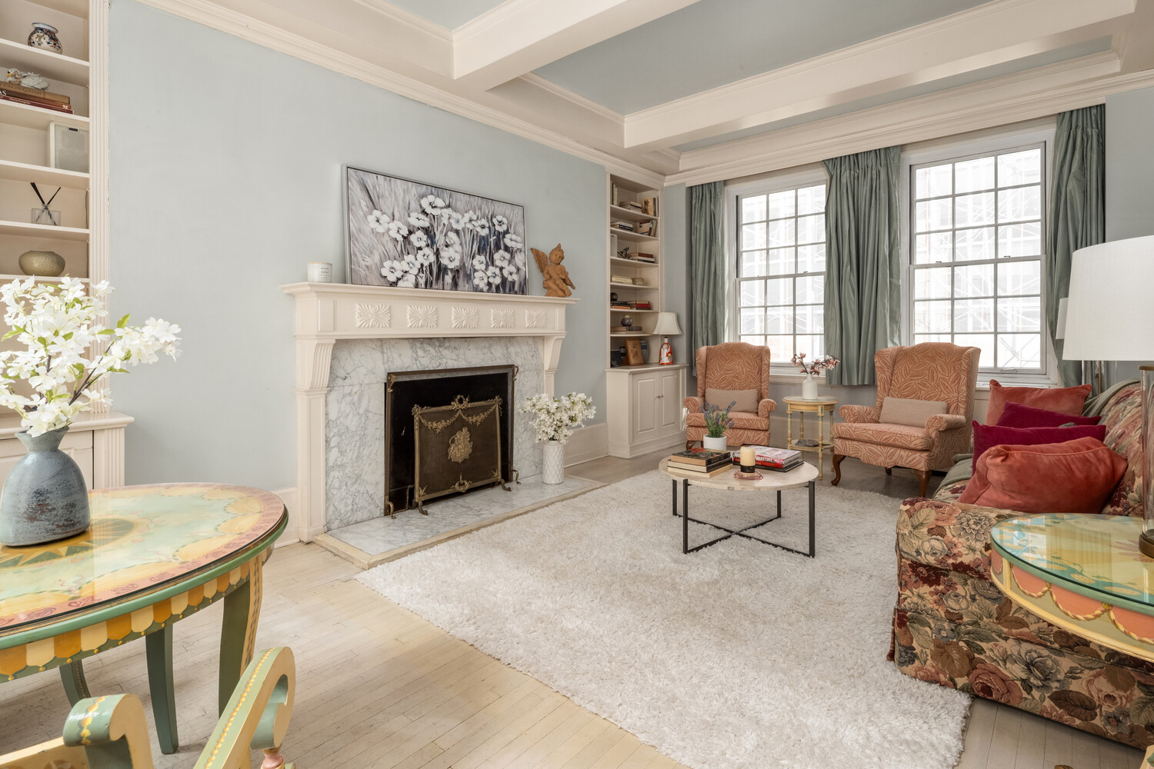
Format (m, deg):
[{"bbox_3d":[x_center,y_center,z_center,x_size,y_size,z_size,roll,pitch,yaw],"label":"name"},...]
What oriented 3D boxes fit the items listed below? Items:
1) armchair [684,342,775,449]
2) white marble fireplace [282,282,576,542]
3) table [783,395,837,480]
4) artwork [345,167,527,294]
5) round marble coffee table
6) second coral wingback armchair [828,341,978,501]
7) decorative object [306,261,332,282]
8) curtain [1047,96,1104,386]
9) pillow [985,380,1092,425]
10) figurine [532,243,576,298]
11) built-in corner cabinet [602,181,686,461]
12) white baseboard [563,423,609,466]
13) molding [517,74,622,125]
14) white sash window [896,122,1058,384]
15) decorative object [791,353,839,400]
[{"bbox_3d":[1.428,0.151,5.033,0.760,1.070,0.820,1,3,20],"label":"armchair"},{"bbox_3d":[-0.803,0.105,3.700,0.340,1.430,2.090,3,5,41],"label":"white marble fireplace"},{"bbox_3d":[1.940,0.435,4.510,0.467,0.615,0.467,-2,4,-24],"label":"table"},{"bbox_3d":[-0.897,-0.996,3.804,0.060,0.760,1.489,-7,-4,43],"label":"artwork"},{"bbox_3d":[0.900,0.654,3.100,0.890,0.410,0.890,0,3,0],"label":"round marble coffee table"},{"bbox_3d":[2.500,0.239,4.190,0.820,1.070,0.760,-3,5,-39],"label":"second coral wingback armchair"},{"bbox_3d":[-1.454,-0.618,3.071,0.122,0.130,0.122,2,4,42],"label":"decorative object"},{"bbox_3d":[3.662,-0.970,4.000,0.310,2.080,0.140,2,4,37],"label":"curtain"},{"bbox_3d":[2.610,0.193,3.090,0.440,0.430,0.160,3,-10,41],"label":"pillow"},{"bbox_3d":[-0.183,-0.905,4.380,0.330,0.440,0.220,-2,5,-30],"label":"figurine"},{"bbox_3d":[0.612,-0.714,5.586,0.500,2.730,1.000,2,4,43],"label":"built-in corner cabinet"},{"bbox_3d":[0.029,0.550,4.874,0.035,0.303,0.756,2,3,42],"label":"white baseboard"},{"bbox_3d":[-0.030,-2.349,4.394,0.080,0.095,1.453,2,4,43],"label":"molding"},{"bbox_3d":[3.213,-0.994,4.417,1.055,1.953,0.150,2,3,42],"label":"white sash window"},{"bbox_3d":[1.962,-0.062,4.500,0.380,0.380,0.250,0,4,0],"label":"decorative object"}]

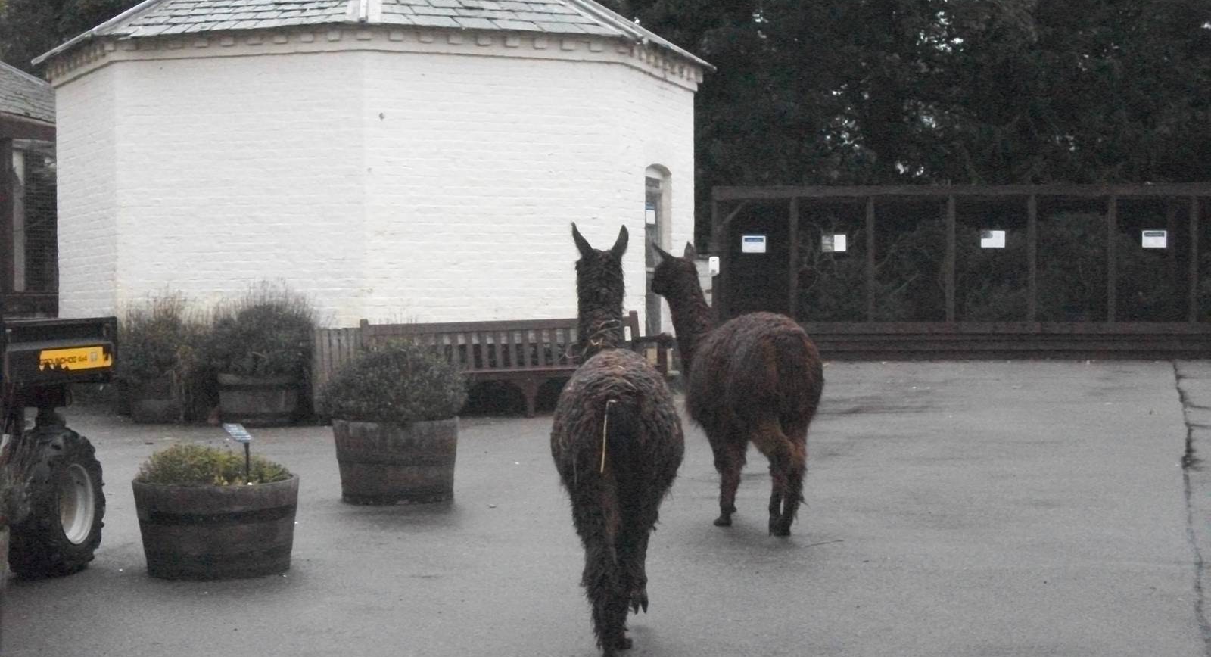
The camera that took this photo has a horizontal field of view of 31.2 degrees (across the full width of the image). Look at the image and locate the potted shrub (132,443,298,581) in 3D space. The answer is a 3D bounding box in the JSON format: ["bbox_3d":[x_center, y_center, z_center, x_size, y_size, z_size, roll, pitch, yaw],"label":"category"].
[{"bbox_3d":[-1.683,0.777,9.429,0.720,0.550,0.720,0,2,0],"label":"potted shrub"}]

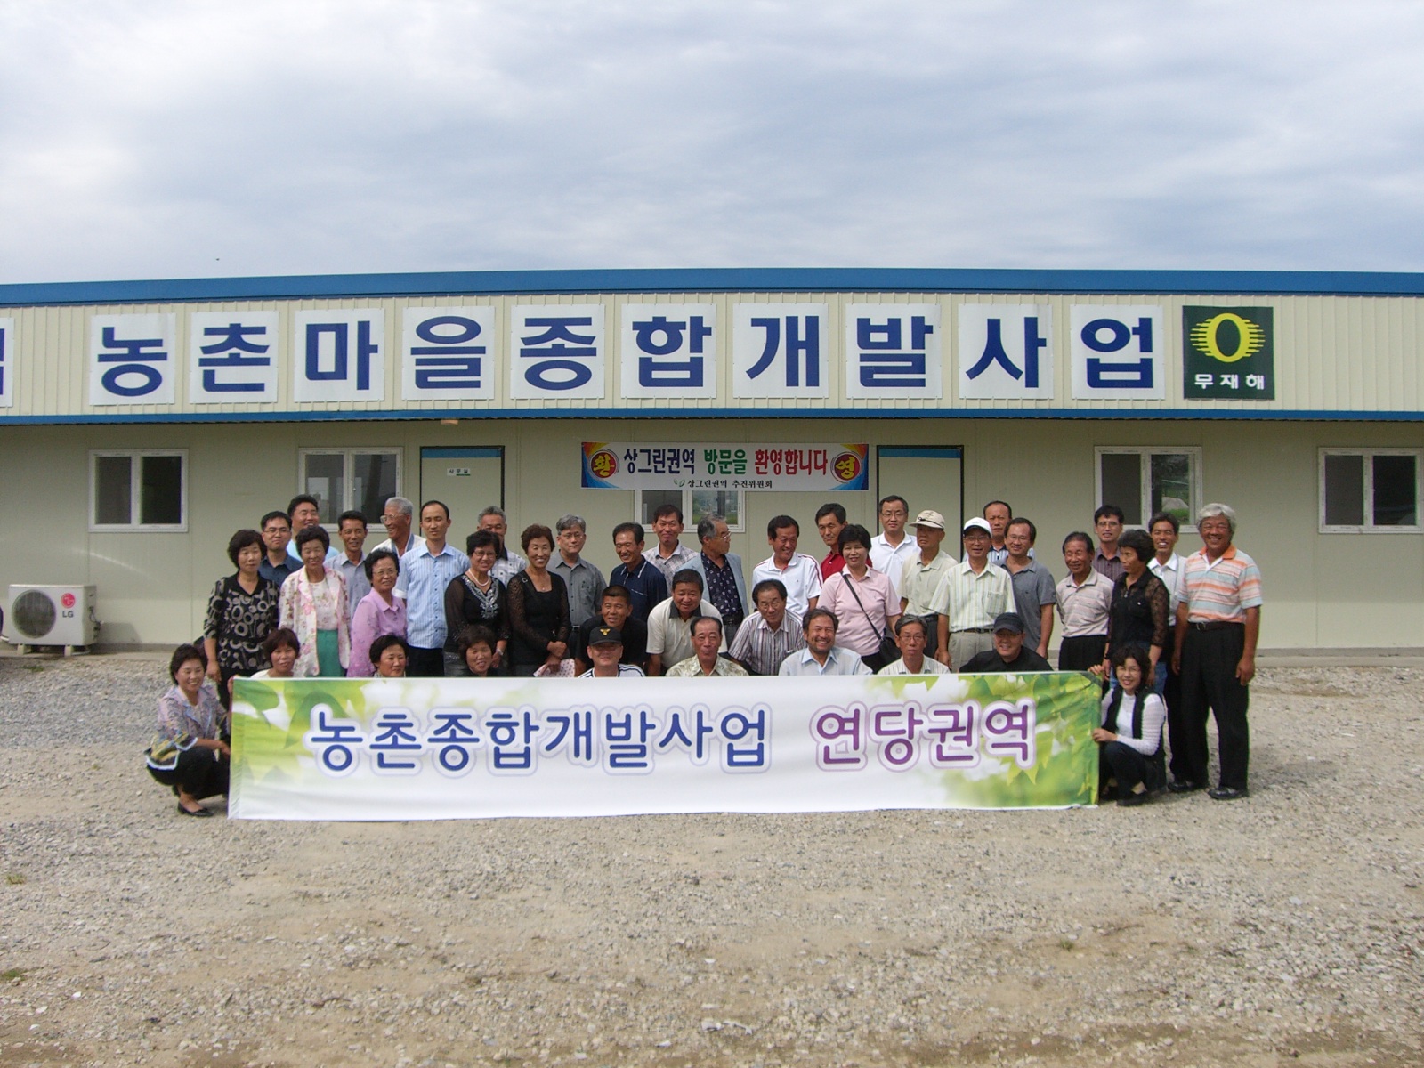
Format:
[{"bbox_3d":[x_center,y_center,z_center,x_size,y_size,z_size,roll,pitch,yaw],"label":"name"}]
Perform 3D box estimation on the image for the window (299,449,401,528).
[{"bbox_3d":[-3.800,-0.463,16.481,1.130,0.900,0.100,0,0,3],"label":"window"}]

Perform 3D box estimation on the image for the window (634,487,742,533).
[{"bbox_3d":[-0.230,-0.455,16.311,1.180,0.910,0.100,0,0,3],"label":"window"}]

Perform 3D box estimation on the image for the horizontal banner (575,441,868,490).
[{"bbox_3d":[0.139,-0.705,16.233,3.000,0.500,0.030,0,0,3],"label":"horizontal banner"}]

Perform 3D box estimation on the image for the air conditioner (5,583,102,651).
[{"bbox_3d":[-6.800,0.860,16.200,0.840,0.660,0.330,0,0,3],"label":"air conditioner"}]

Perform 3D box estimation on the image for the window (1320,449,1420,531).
[{"bbox_3d":[6.743,-0.440,15.978,1.130,0.900,0.100,0,0,3],"label":"window"}]

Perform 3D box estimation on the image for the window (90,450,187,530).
[{"bbox_3d":[-6.084,-0.458,16.590,1.110,0.900,0.100,0,0,3],"label":"window"}]

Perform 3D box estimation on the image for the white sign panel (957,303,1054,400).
[{"bbox_3d":[2.799,-1.734,14.867,0.920,0.920,0.030,0,0,3],"label":"white sign panel"}]

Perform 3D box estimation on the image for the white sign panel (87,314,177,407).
[{"bbox_3d":[-5.649,-1.704,15.269,0.880,0.910,0.030,0,0,3],"label":"white sign panel"}]

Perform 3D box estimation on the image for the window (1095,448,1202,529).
[{"bbox_3d":[4.498,-0.452,16.085,1.150,0.910,0.100,0,0,3],"label":"window"}]

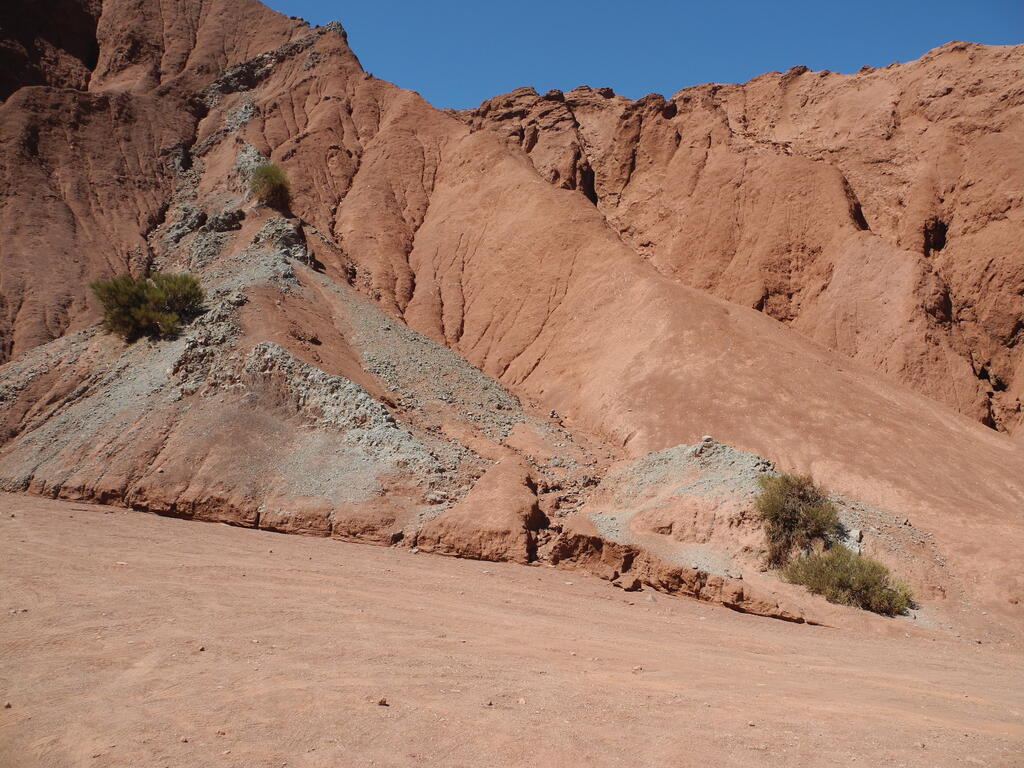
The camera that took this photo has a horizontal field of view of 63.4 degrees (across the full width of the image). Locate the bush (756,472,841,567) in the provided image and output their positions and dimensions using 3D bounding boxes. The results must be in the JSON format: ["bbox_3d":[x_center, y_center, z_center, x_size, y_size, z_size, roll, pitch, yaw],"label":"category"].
[{"bbox_3d":[2.698,1.267,7.800,0.740,0.780,0.650,-1,-2,19],"label":"bush"}]

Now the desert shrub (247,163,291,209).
[{"bbox_3d":[-6.002,-4.925,20.500,0.980,0.950,0.950,1,-2,-16],"label":"desert shrub"}]

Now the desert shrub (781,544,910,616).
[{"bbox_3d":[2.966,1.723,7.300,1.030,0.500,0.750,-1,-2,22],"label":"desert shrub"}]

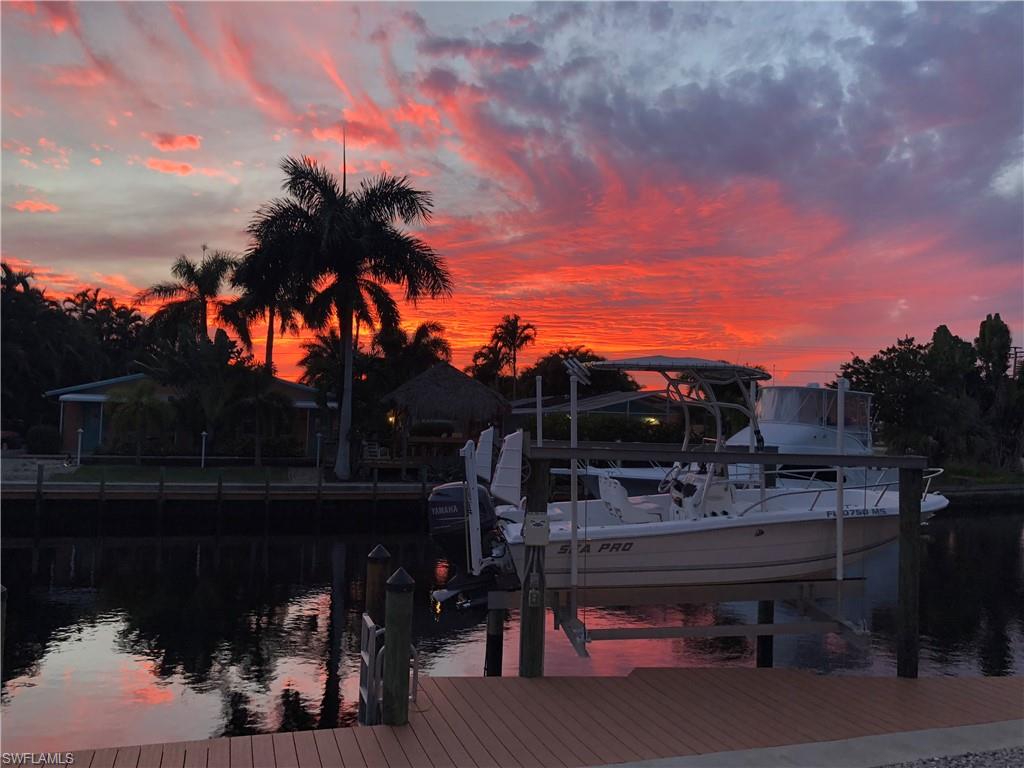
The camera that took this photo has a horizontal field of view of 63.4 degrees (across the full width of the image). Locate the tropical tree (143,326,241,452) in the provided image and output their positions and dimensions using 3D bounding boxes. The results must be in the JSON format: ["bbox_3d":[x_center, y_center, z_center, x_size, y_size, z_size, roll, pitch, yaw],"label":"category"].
[{"bbox_3d":[-12.806,0.261,33.200,4.100,4.900,4.000,3,-3,-19],"label":"tropical tree"}]

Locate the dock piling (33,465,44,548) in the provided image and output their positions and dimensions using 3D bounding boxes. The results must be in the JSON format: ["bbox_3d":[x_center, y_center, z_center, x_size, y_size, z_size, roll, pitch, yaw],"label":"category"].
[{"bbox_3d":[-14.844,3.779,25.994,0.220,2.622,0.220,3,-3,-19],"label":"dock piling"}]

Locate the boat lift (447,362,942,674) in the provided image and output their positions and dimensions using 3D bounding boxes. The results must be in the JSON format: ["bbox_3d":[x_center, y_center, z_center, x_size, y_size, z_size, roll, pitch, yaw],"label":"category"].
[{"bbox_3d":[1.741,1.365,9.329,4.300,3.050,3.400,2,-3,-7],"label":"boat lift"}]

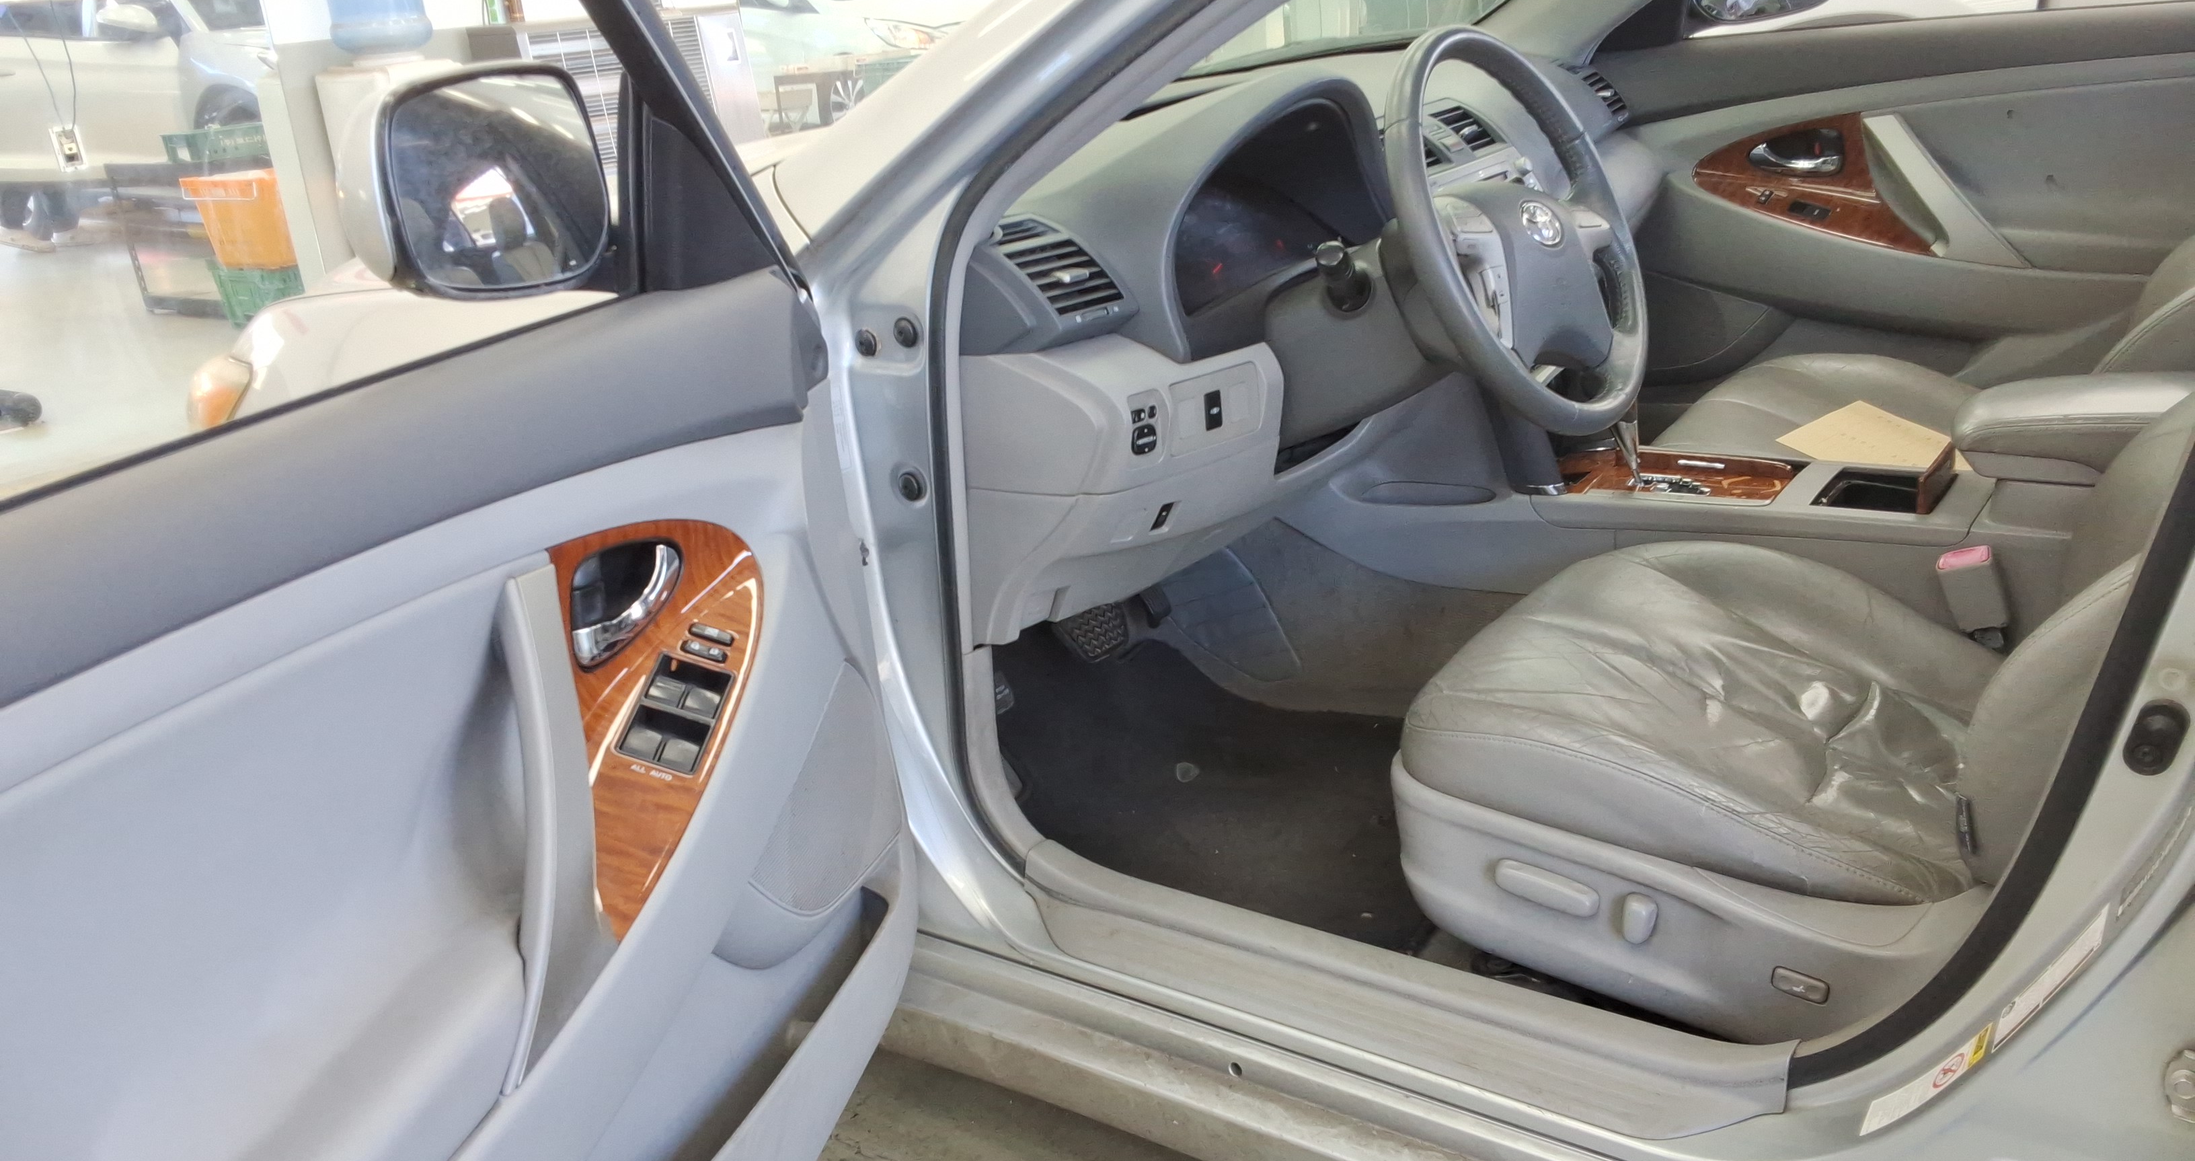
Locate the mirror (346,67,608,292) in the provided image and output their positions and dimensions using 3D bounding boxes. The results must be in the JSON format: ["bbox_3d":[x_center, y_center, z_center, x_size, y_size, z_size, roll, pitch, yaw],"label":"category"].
[{"bbox_3d":[-0.424,-0.279,1.242,0.105,0.150,0.200,10,25,39],"label":"mirror"}]

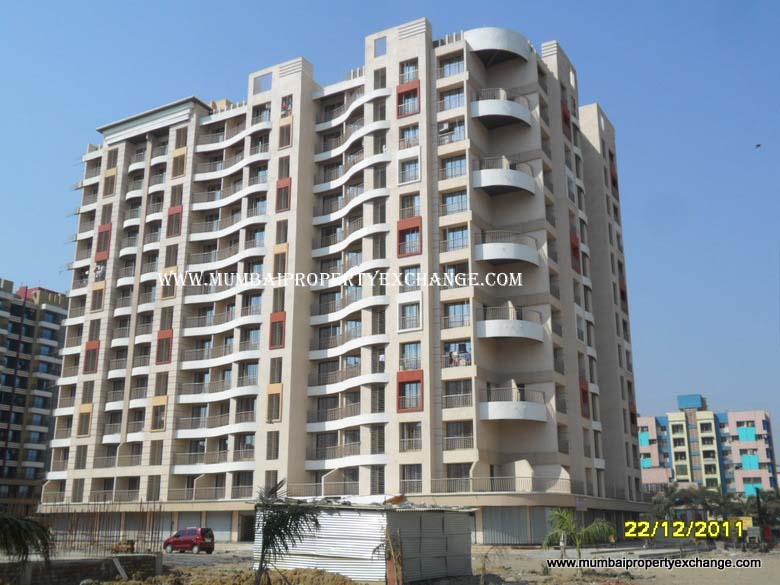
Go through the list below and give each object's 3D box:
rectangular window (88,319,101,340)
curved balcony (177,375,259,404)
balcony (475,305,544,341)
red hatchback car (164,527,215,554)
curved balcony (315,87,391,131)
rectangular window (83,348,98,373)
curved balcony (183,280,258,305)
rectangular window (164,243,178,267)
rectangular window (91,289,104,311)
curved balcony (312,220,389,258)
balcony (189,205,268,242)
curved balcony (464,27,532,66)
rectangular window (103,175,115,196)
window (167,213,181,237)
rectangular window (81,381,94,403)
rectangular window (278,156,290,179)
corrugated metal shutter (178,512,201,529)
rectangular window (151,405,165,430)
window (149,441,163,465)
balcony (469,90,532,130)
[{"bbox_3d":[-27.880,3.595,78.709,1.272,2.085,0.203,-9,-19,28],"label":"rectangular window"},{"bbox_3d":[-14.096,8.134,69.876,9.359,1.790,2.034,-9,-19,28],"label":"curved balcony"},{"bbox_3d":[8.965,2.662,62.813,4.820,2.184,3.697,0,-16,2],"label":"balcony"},{"bbox_3d":[-13.063,16.147,54.131,3.500,1.600,1.480,-9,-19,29],"label":"red hatchback car"},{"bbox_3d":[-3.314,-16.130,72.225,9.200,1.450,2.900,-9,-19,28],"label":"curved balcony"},{"bbox_3d":[-28.108,6.458,78.605,1.520,2.041,0.200,-9,-18,29],"label":"rectangular window"},{"bbox_3d":[-14.244,0.155,72.143,9.200,0.850,1.800,-9,-19,29],"label":"curved balcony"},{"bbox_3d":[-19.872,-3.291,76.142,1.418,2.068,0.197,-9,-19,28],"label":"rectangular window"},{"bbox_3d":[-27.683,0.762,79.078,1.450,2.049,0.150,-9,-18,28],"label":"rectangular window"},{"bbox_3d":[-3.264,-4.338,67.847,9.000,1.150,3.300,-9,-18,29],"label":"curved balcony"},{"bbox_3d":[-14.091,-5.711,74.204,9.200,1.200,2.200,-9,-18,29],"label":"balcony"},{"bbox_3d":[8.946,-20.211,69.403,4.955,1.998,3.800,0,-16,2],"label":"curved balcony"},{"bbox_3d":[-27.982,-10.613,83.381,1.426,2.071,0.200,-9,-18,29],"label":"rectangular window"},{"bbox_3d":[-19.509,-6.082,75.418,1.450,2.200,0.200,-9,-19,29],"label":"window"},{"bbox_3d":[-27.892,9.259,77.059,1.322,2.085,0.203,-9,-19,28],"label":"rectangular window"},{"bbox_3d":[-8.906,-10.593,71.388,1.172,2.049,0.150,-9,-18,28],"label":"rectangular window"},{"bbox_3d":[-16.015,18.874,66.875,2.411,2.447,0.120,-9,-18,28],"label":"corrugated metal shutter"},{"bbox_3d":[-19.900,10.828,71.838,1.322,2.136,0.203,-9,-19,28],"label":"rectangular window"},{"bbox_3d":[-19.875,13.698,71.189,1.399,2.078,0.197,-9,-19,28],"label":"window"},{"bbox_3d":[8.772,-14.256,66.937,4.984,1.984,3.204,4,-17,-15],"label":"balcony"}]

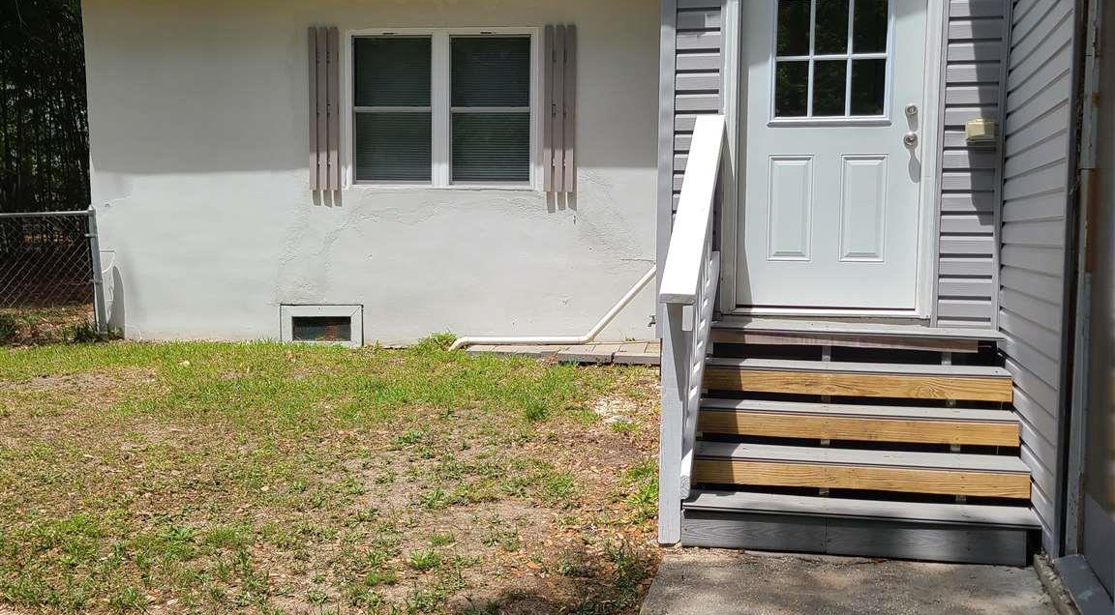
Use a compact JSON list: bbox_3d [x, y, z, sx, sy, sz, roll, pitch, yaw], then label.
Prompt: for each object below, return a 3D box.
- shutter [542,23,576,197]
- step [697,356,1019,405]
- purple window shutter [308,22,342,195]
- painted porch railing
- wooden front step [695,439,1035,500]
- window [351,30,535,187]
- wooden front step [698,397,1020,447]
[{"bbox_3d":[0.019,-1.560,8.767,0.254,1.305,0.045,1,4,5],"label":"shutter"},{"bbox_3d":[1.378,0.337,5.199,1.347,0.120,0.285,2,4,14],"label":"step"},{"bbox_3d":[-1.858,-1.588,8.931,0.261,1.301,0.045,1,4,5],"label":"purple window shutter"},{"bbox_3d":[0.625,-0.005,5.042,0.145,1.837,1.280,2,4,14],"label":"painted porch railing"},{"bbox_3d":[1.252,0.684,4.700,1.332,0.115,0.290,2,4,14],"label":"wooden front step"},{"bbox_3d":[-0.900,-1.578,8.895,1.505,1.248,0.100,1,4,5],"label":"window"},{"bbox_3d":[1.317,0.512,4.964,1.342,0.118,0.285,2,4,14],"label":"wooden front step"}]

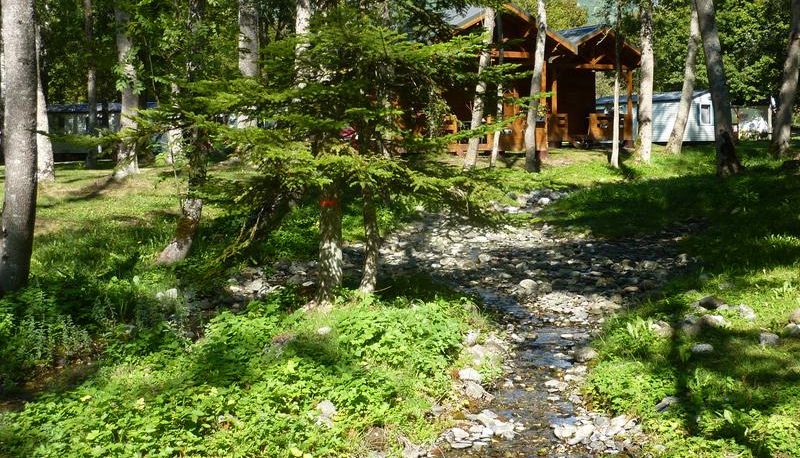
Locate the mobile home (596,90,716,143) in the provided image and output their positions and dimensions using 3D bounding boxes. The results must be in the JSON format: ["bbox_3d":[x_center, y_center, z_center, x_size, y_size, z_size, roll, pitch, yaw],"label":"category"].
[{"bbox_3d":[13.799,-5.929,55.723,3.400,2.950,6.900,-5,6,-41],"label":"mobile home"}]

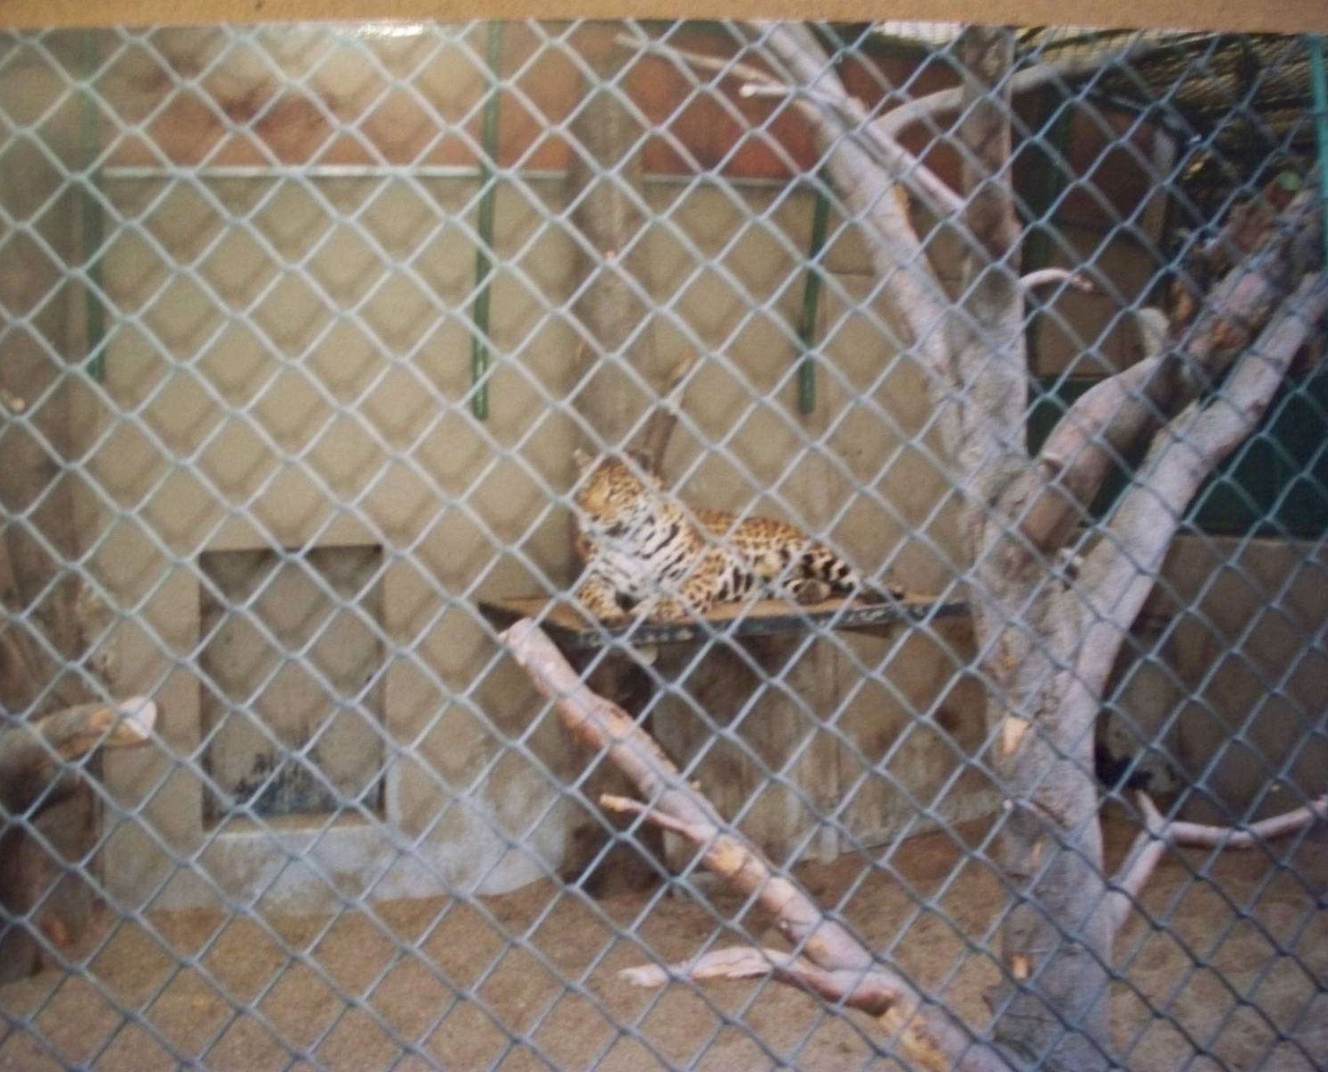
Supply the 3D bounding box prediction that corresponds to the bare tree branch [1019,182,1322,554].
[{"bbox_3d":[1.377,-0.455,4.050,0.770,0.970,0.450,0,3,0],"label":"bare tree branch"}]

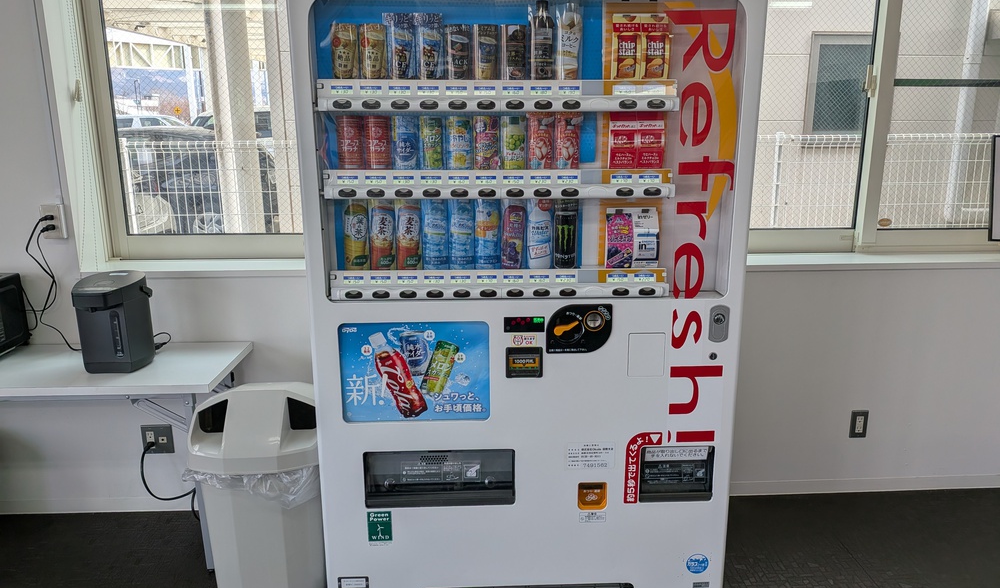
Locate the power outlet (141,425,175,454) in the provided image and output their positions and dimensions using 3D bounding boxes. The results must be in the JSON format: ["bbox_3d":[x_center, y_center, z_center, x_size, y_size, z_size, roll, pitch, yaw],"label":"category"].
[{"bbox_3d":[-1.315,0.558,2.668,0.116,0.120,0.012,-1,13,-2],"label":"power outlet"}]

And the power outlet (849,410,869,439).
[{"bbox_3d":[1.452,0.528,2.795,0.070,0.120,0.011,-1,13,-2],"label":"power outlet"}]

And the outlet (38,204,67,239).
[{"bbox_3d":[-1.566,-0.255,2.442,0.073,0.119,0.024,-1,13,-2],"label":"outlet"}]

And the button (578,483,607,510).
[{"bbox_3d":[0.264,0.576,1.981,0.081,0.089,0.022,-1,13,-2],"label":"button"}]

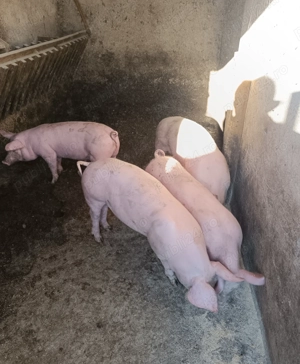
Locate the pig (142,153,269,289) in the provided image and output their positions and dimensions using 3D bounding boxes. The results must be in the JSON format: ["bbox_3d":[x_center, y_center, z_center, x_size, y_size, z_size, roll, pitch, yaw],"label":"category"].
[{"bbox_3d":[0.270,0.217,1.892,0.330,0.580,1.100,-17,35,-25],"label":"pig"}]

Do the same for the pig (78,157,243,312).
[{"bbox_3d":[0.000,0.254,1.810,0.360,0.600,1.130,-25,39,-35],"label":"pig"}]

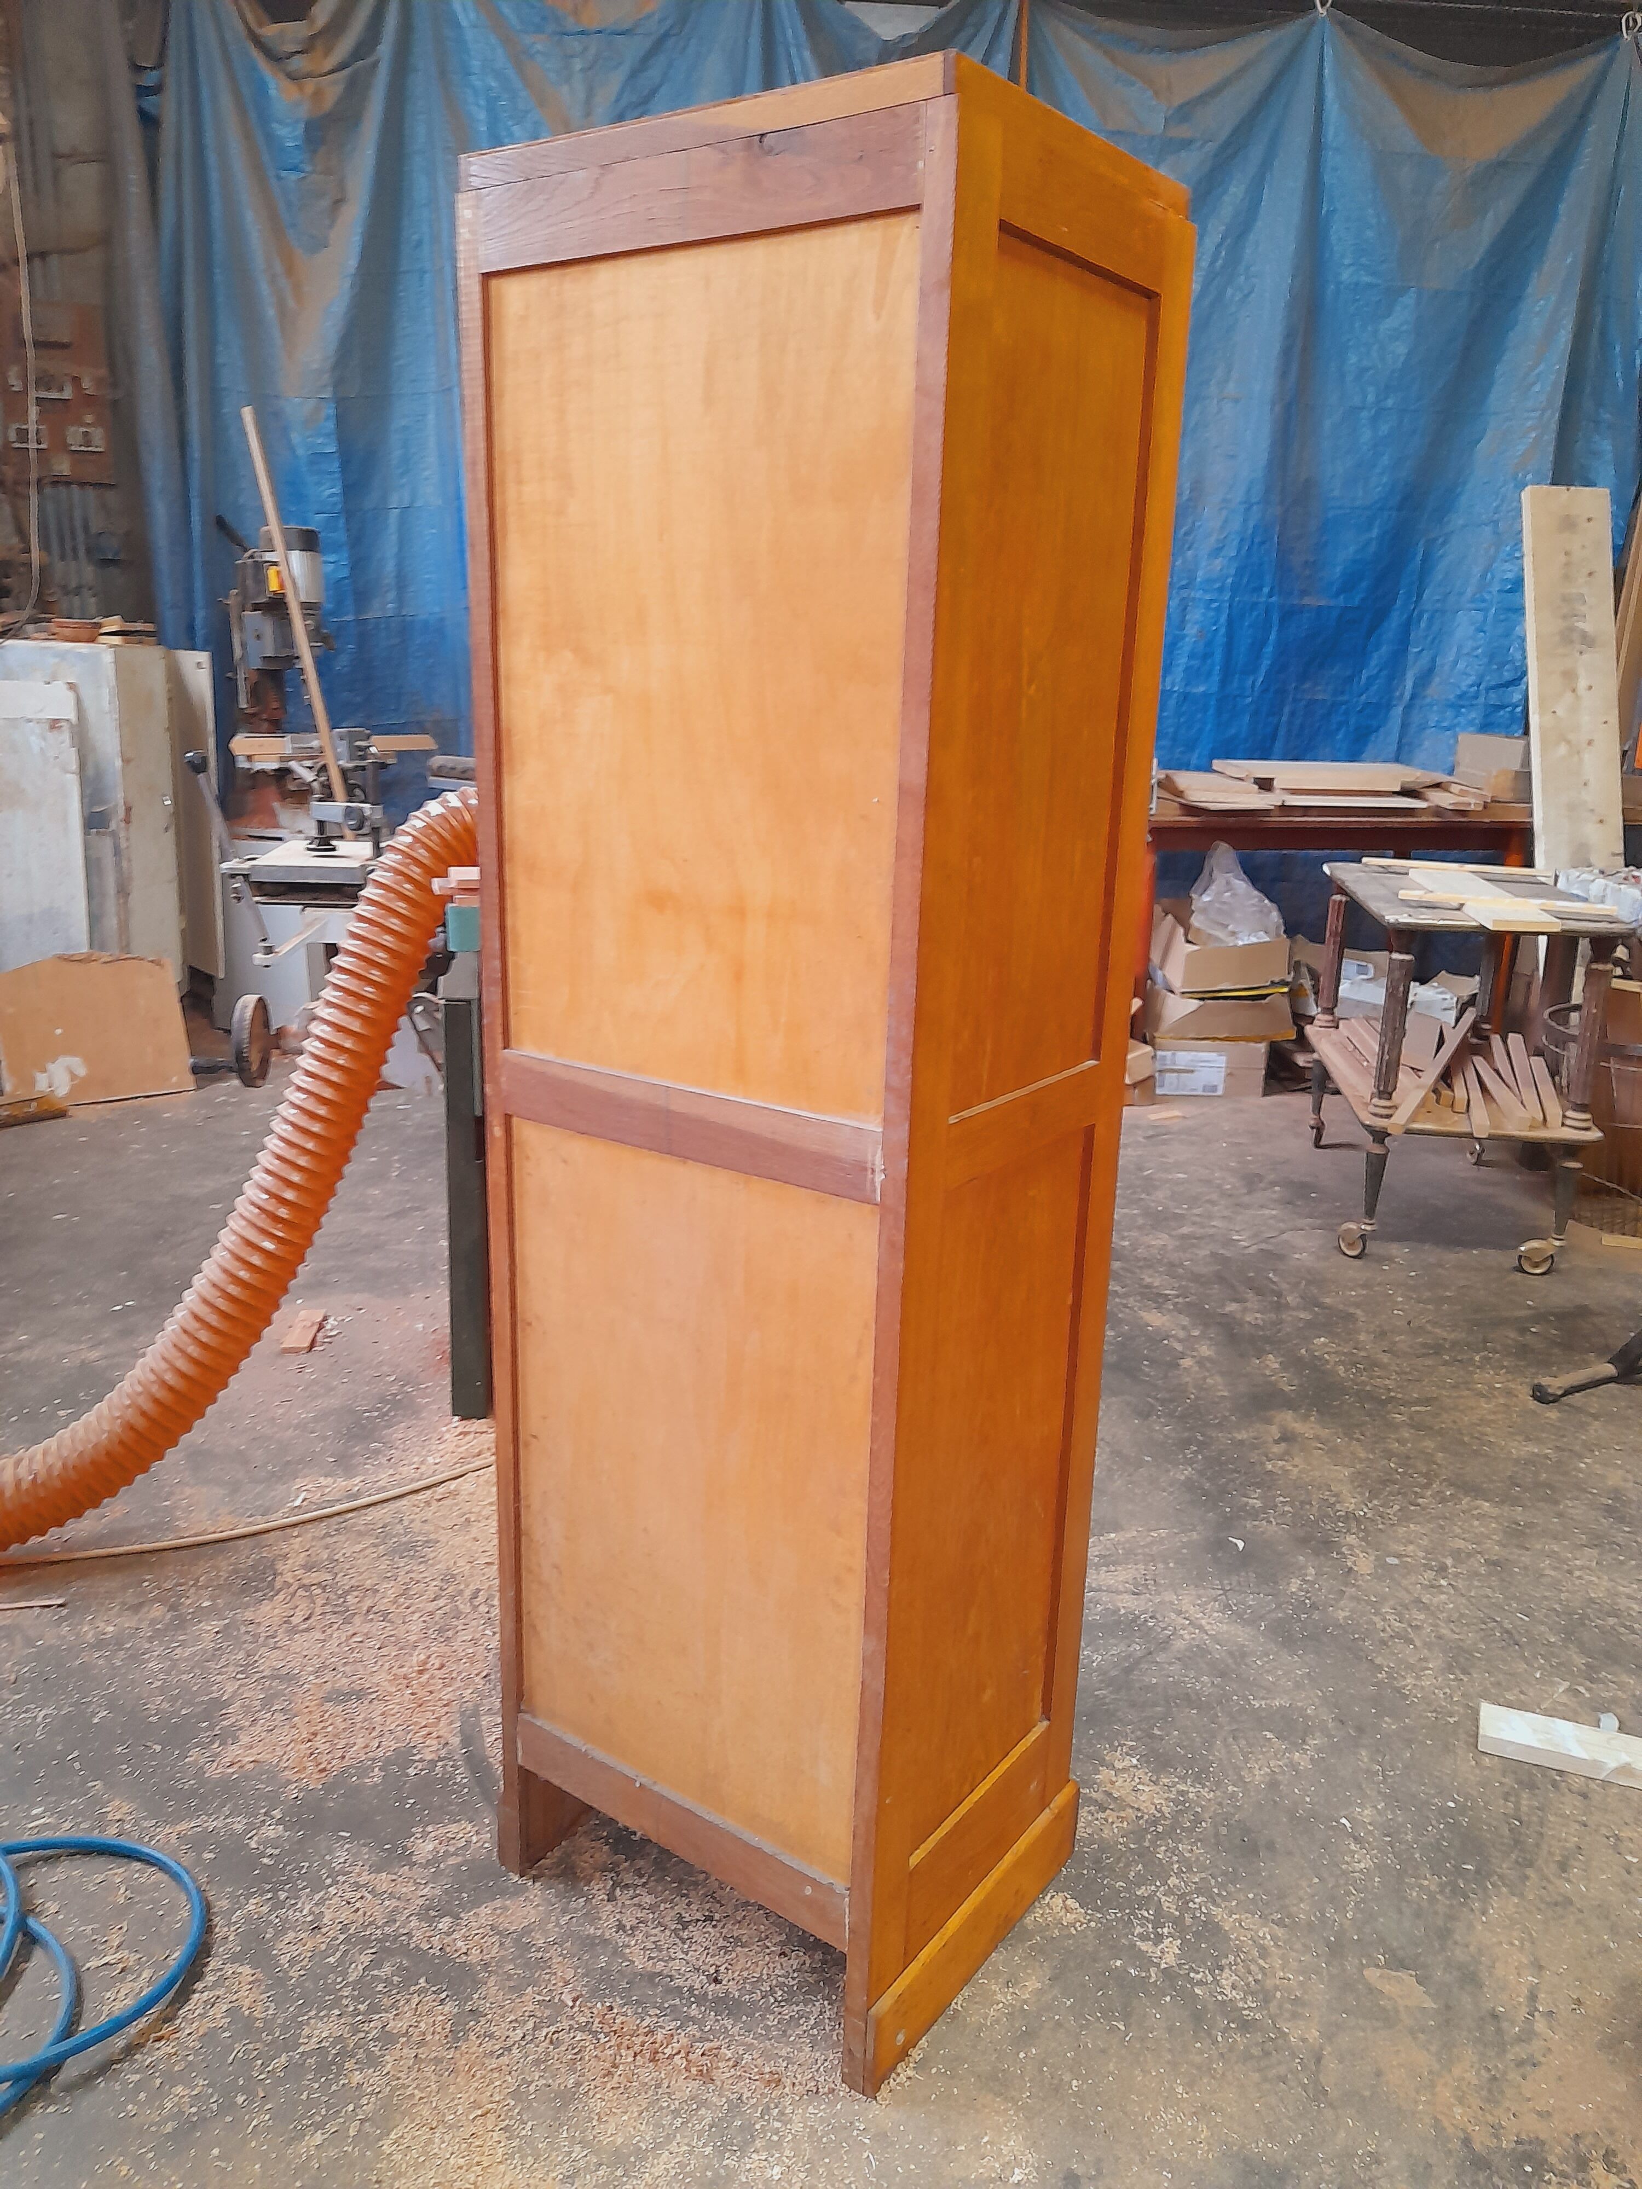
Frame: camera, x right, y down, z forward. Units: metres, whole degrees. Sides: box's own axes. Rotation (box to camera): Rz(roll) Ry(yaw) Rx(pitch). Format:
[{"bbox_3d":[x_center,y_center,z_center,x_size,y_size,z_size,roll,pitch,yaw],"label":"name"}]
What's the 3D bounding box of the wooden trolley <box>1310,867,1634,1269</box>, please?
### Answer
[{"bbox_3d":[1.647,-0.110,4.231,0.540,0.850,1.089,4,16,8],"label":"wooden trolley"}]

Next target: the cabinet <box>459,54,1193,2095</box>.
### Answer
[{"bbox_3d":[-0.012,0.050,1.677,0.547,1.829,0.439,13,19,34],"label":"cabinet"}]

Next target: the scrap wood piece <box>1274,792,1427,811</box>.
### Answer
[{"bbox_3d":[1.854,-1.035,5.593,0.513,0.018,0.216,1,16,-2],"label":"scrap wood piece"}]

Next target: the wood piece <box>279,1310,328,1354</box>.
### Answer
[{"bbox_3d":[-1.087,0.496,3.329,0.055,0.014,0.186,0,16,-7],"label":"wood piece"}]

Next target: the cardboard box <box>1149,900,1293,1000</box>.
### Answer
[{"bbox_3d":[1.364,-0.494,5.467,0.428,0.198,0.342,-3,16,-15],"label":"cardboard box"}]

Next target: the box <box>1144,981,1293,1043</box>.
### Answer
[{"bbox_3d":[1.354,-0.303,5.445,0.482,0.158,0.288,0,16,-6],"label":"box"}]

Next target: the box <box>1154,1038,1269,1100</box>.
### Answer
[{"bbox_3d":[1.308,-0.132,5.482,0.374,0.194,0.324,1,16,-3],"label":"box"}]

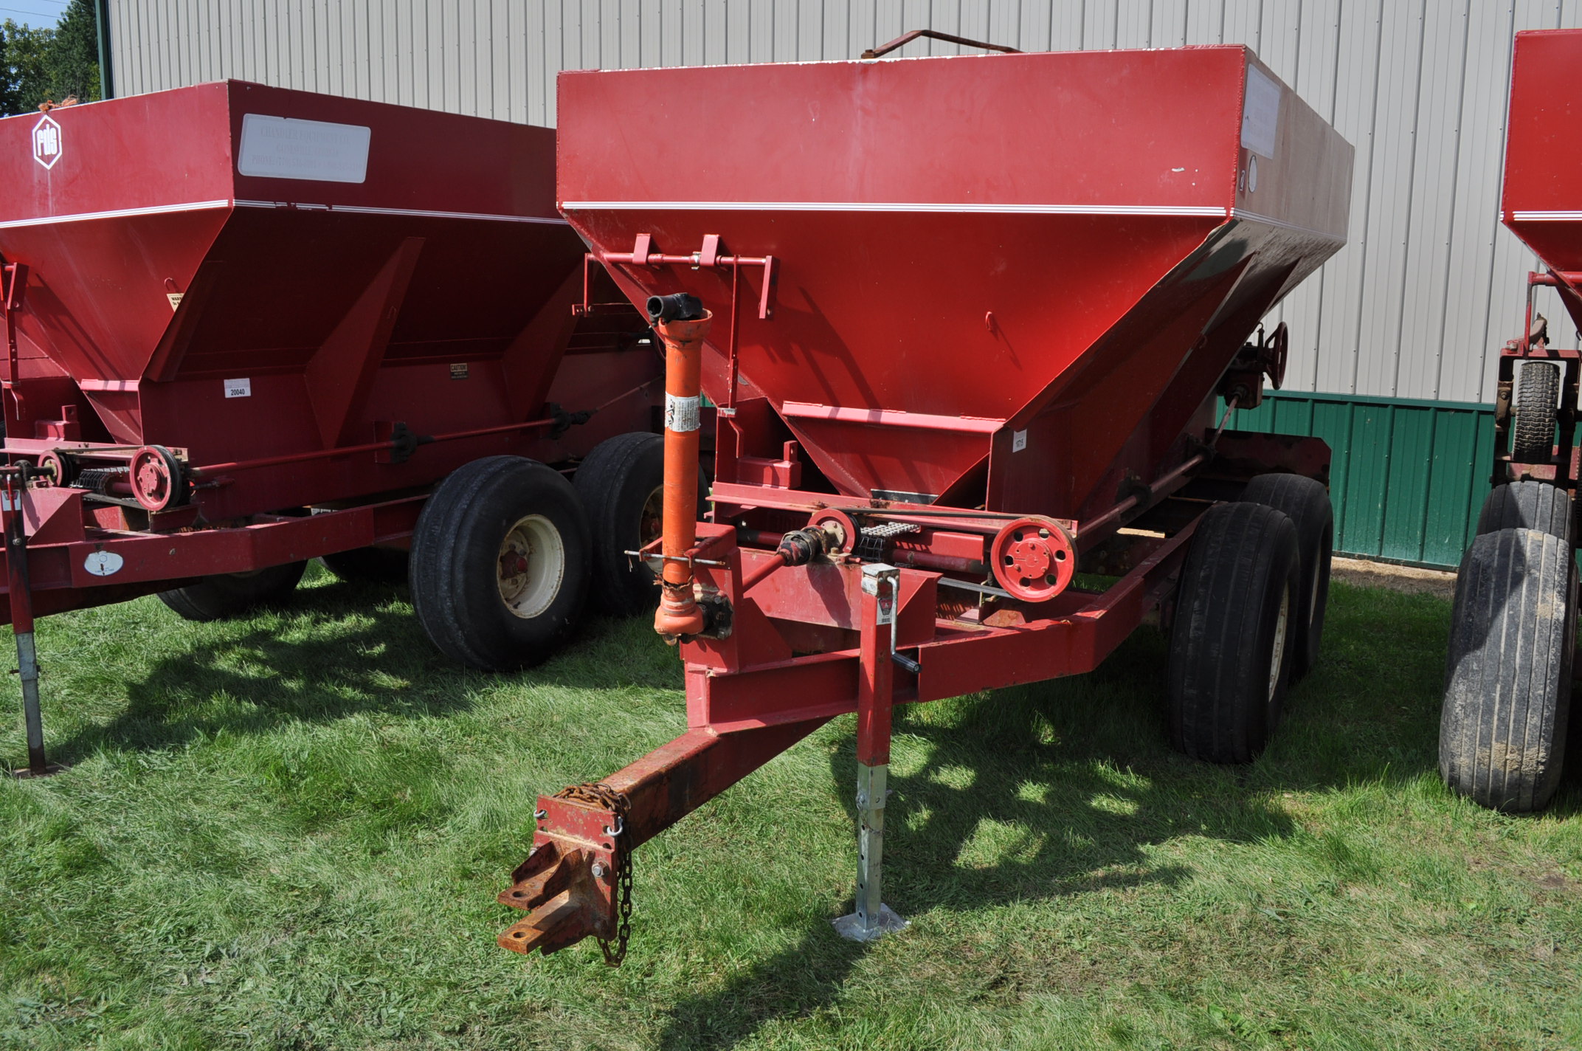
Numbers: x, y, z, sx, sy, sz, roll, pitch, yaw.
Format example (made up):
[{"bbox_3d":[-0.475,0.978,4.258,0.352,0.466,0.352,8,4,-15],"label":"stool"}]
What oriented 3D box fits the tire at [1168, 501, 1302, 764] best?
[{"bbox_3d":[1.508,0.372,4.467,0.316,0.880,0.880,8,13,27],"label":"tire"}]

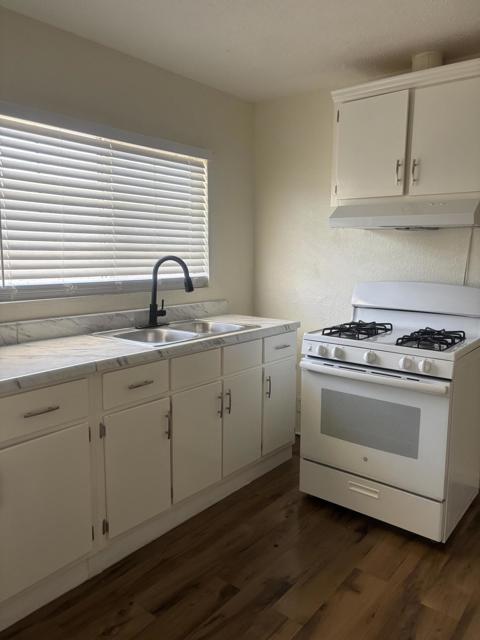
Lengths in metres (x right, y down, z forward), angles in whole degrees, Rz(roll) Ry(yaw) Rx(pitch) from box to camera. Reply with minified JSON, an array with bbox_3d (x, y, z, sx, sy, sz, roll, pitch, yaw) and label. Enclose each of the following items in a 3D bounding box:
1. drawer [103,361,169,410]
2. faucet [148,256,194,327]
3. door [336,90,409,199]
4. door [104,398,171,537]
[{"bbox_3d":[-0.603,0.255,2.211,0.420,0.151,0.352,7,10,39],"label":"drawer"},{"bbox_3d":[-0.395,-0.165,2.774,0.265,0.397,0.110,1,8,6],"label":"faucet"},{"bbox_3d":[0.719,-0.935,2.619,0.389,0.527,0.030,7,10,39],"label":"door"},{"bbox_3d":[-0.447,0.637,2.126,0.030,0.532,0.360,7,10,39],"label":"door"}]

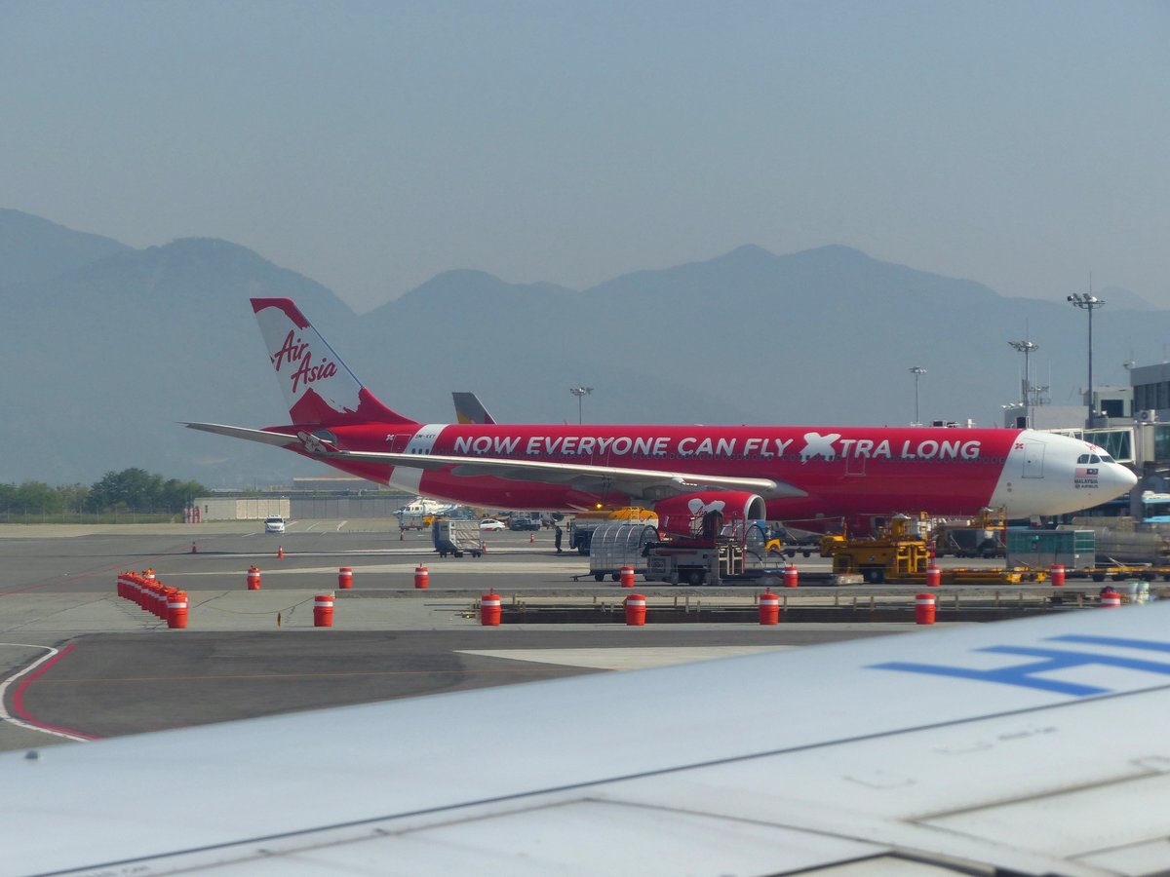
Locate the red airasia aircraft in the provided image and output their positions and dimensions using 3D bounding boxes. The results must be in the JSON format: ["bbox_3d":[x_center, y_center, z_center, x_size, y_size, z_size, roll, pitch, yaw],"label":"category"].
[{"bbox_3d":[5.830,-1.050,369.600,63.700,16.900,60.300,0,-1,27],"label":"red airasia aircraft"}]

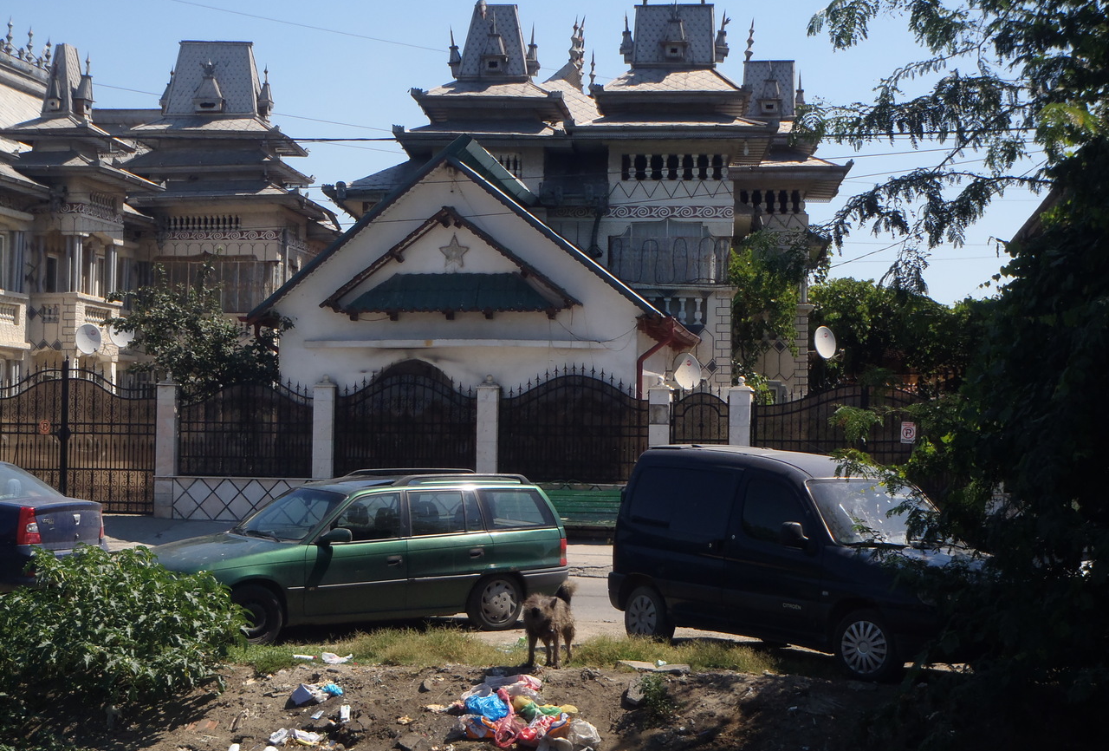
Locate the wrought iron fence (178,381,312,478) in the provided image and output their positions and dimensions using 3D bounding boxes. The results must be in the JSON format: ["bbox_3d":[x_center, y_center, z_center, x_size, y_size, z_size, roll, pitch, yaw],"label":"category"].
[{"bbox_3d":[-5.294,0.913,31.300,2.340,1.720,0.080,0,-3,10],"label":"wrought iron fence"}]

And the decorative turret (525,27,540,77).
[{"bbox_3d":[-0.512,-7.354,41.500,0.420,1.150,0.550,0,-3,5],"label":"decorative turret"}]

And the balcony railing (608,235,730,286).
[{"bbox_3d":[2.502,-2.502,39.800,2.660,1.100,0.200,0,-3,5],"label":"balcony railing"}]

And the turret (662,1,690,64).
[{"bbox_3d":[2.645,-7.544,40.100,0.620,1.320,0.450,0,-3,5],"label":"turret"}]

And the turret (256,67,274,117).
[{"bbox_3d":[-9.177,-9.012,58.000,0.500,1.650,0.600,1,-1,3],"label":"turret"}]

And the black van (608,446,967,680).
[{"bbox_3d":[2.379,1.645,16.490,1.720,1.810,4.110,2,-1,-39],"label":"black van"}]

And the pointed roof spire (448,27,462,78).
[{"bbox_3d":[-2.271,-7.407,41.800,0.420,1.150,0.550,0,-3,5],"label":"pointed roof spire"}]

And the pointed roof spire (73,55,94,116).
[{"bbox_3d":[-11.356,-6.962,44.000,0.450,1.470,0.600,0,-3,12],"label":"pointed roof spire"}]

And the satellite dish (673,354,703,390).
[{"bbox_3d":[2.689,-0.079,36.800,0.720,0.770,0.250,2,-13,-30],"label":"satellite dish"}]

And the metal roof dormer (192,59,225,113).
[{"bbox_3d":[-9.697,-8.130,51.300,0.870,1.520,0.650,1,-1,5],"label":"metal roof dormer"}]

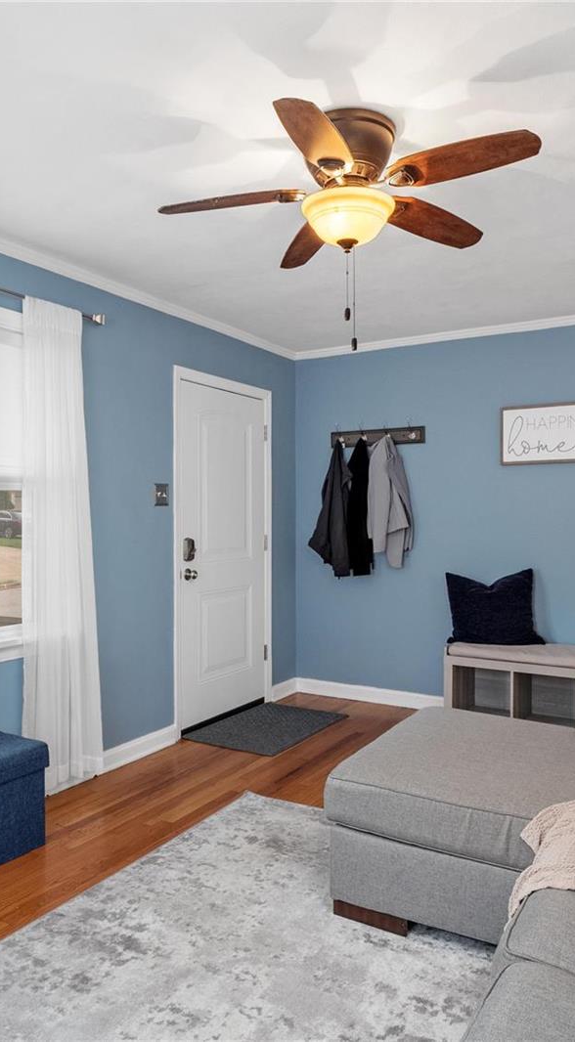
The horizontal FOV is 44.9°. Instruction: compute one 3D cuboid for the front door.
[{"bbox_3d":[-0.384,0.194,4.394,0.050,2.040,0.870,0,0,32],"label":"front door"}]

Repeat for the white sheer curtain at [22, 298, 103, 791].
[{"bbox_3d":[-1.010,0.132,3.146,0.100,2.200,0.450,1,1,32],"label":"white sheer curtain"}]

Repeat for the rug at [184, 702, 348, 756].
[{"bbox_3d":[-0.098,1.253,4.253,0.610,0.012,0.900,0,0,32],"label":"rug"}]

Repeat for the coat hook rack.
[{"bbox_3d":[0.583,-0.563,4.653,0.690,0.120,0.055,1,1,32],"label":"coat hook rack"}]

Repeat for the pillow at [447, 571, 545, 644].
[{"bbox_3d":[1.242,0.510,4.148,0.530,0.450,0.160,1,-7,32],"label":"pillow"}]

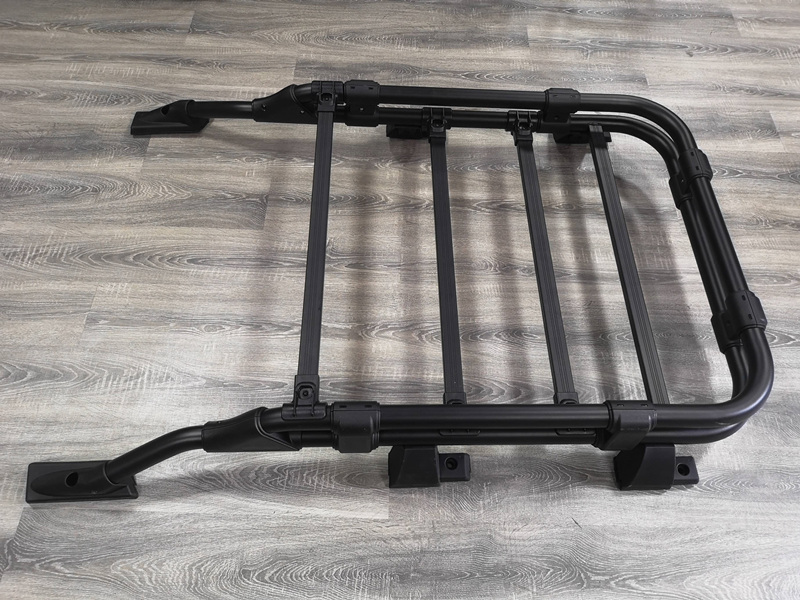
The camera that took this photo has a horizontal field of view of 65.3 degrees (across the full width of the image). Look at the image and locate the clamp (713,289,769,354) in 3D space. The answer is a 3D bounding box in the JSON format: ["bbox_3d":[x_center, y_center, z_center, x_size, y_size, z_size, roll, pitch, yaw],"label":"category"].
[{"bbox_3d":[0.822,0.047,1.512,0.074,0.145,0.102,1,60,-2],"label":"clamp"}]

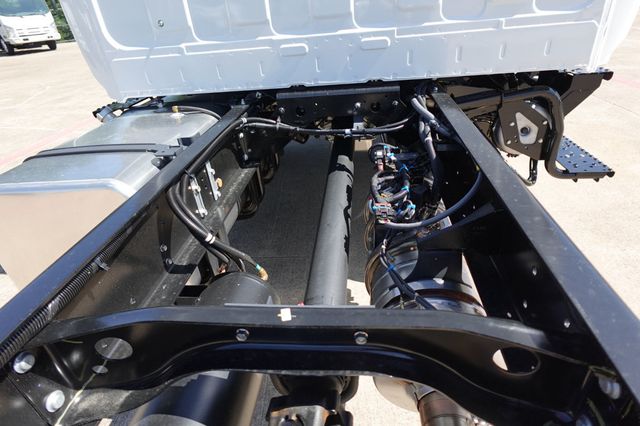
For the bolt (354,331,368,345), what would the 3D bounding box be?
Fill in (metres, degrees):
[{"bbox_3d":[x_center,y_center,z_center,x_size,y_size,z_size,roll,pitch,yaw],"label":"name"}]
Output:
[{"bbox_3d":[0.061,0.184,0.522,0.019,0.019,0.011,-1,31,8],"label":"bolt"}]

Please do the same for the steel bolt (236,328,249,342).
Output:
[{"bbox_3d":[-0.119,0.189,0.548,0.019,0.019,0.011,-1,31,8],"label":"steel bolt"}]

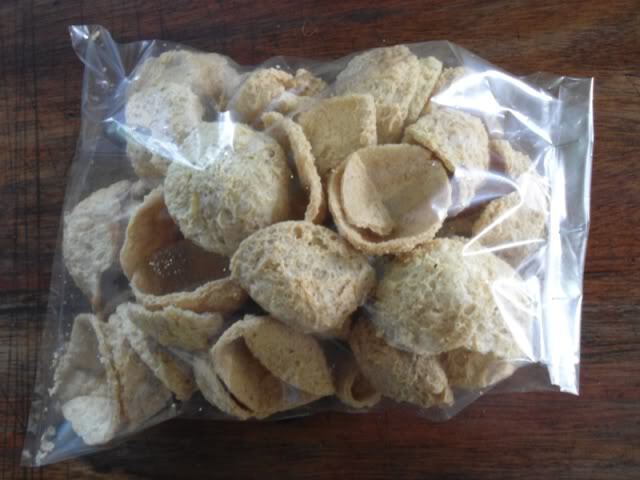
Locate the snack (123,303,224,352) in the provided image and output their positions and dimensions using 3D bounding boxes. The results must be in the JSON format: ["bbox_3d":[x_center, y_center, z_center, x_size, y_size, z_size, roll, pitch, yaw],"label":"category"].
[{"bbox_3d":[-0.066,0.040,0.368,0.044,0.028,0.020,12,80,1],"label":"snack"}]

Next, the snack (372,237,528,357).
[{"bbox_3d":[0.050,0.021,0.308,0.057,0.032,0.044,0,81,0],"label":"snack"}]

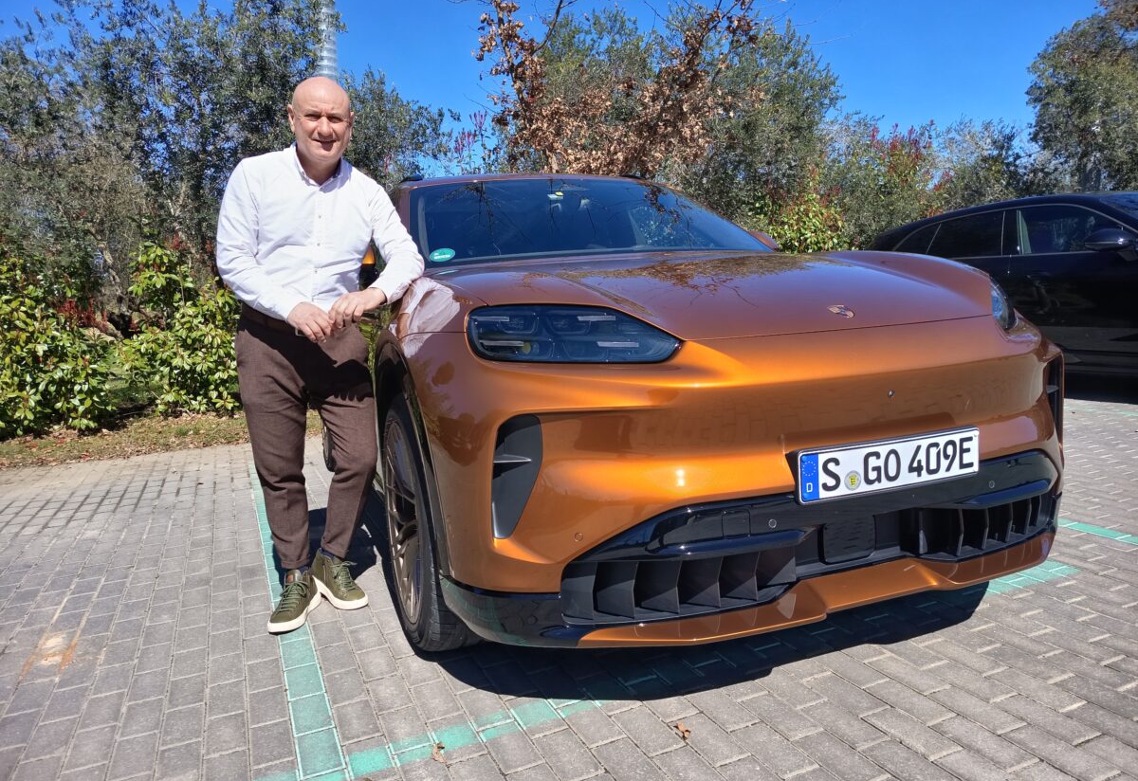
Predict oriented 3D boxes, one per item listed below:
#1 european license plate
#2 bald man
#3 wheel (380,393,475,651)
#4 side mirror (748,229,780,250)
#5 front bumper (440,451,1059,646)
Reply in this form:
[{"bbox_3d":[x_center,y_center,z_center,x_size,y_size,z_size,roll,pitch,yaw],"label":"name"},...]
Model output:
[{"bbox_3d":[0.741,0.168,1.800,0.520,0.112,0.020,-6,6,-21],"label":"european license plate"},{"bbox_3d":[-0.786,-0.111,2.647,0.660,1.760,0.470,-6,7,-23],"label":"bald man"},{"bbox_3d":[-0.359,0.387,2.387,0.270,0.785,0.785,-6,7,-21],"label":"wheel"},{"bbox_3d":[0.950,-0.675,3.780,0.240,0.170,0.190,-6,7,-21],"label":"side mirror"},{"bbox_3d":[0.661,0.366,2.056,1.930,0.360,0.500,-6,7,-21],"label":"front bumper"}]

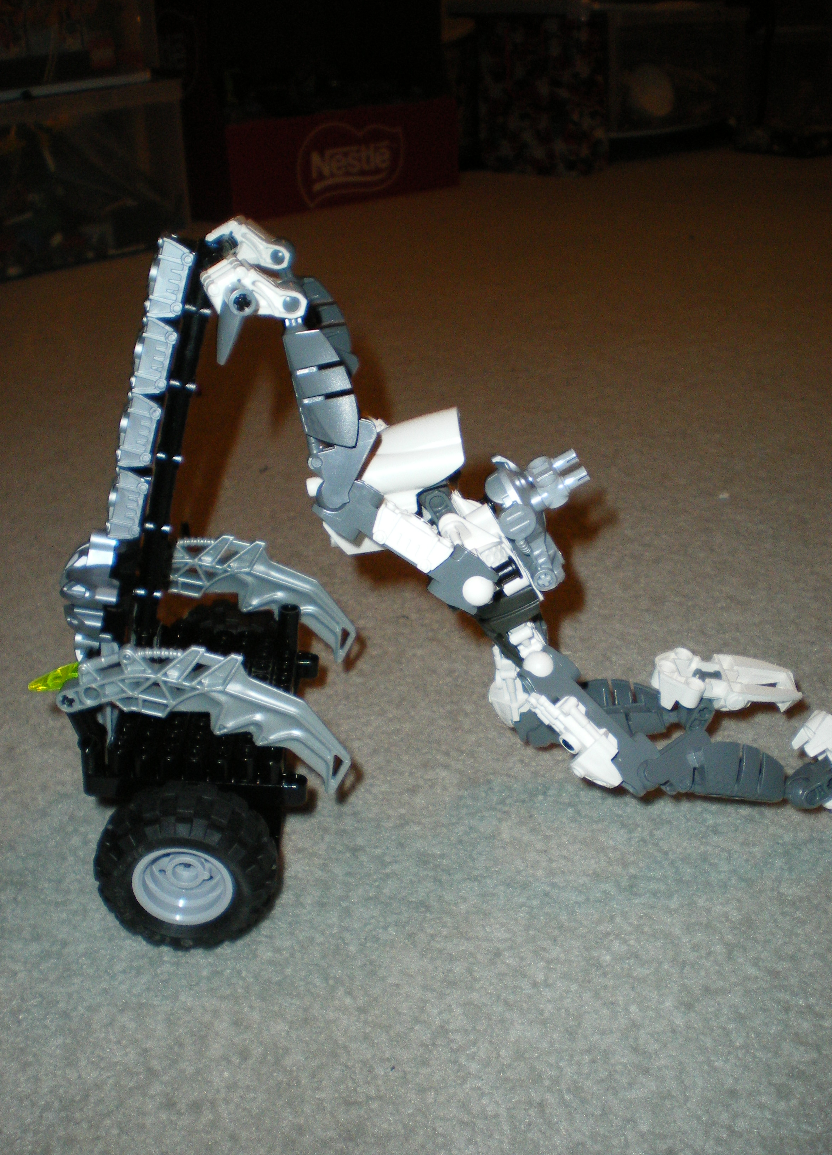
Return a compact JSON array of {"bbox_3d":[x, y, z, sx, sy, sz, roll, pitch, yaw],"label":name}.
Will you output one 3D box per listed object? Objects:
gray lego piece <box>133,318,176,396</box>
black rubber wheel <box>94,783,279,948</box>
[{"bbox_3d":[-0.078,-0.067,0.360,0.012,0.024,0.009,15,25,-9],"label":"gray lego piece"},{"bbox_3d":[-0.072,0.091,0.380,0.056,0.056,0.025,-1,26,-1],"label":"black rubber wheel"}]

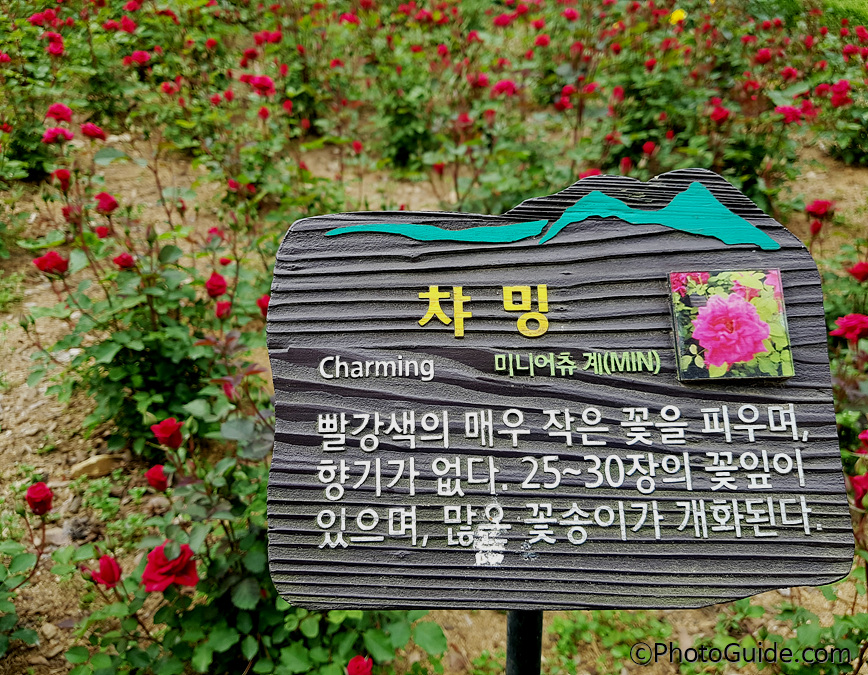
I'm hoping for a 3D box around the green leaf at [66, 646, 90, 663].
[{"bbox_3d":[-0.552,0.492,1.050,0.033,0.009,0.024,-2,48,-17],"label":"green leaf"}]

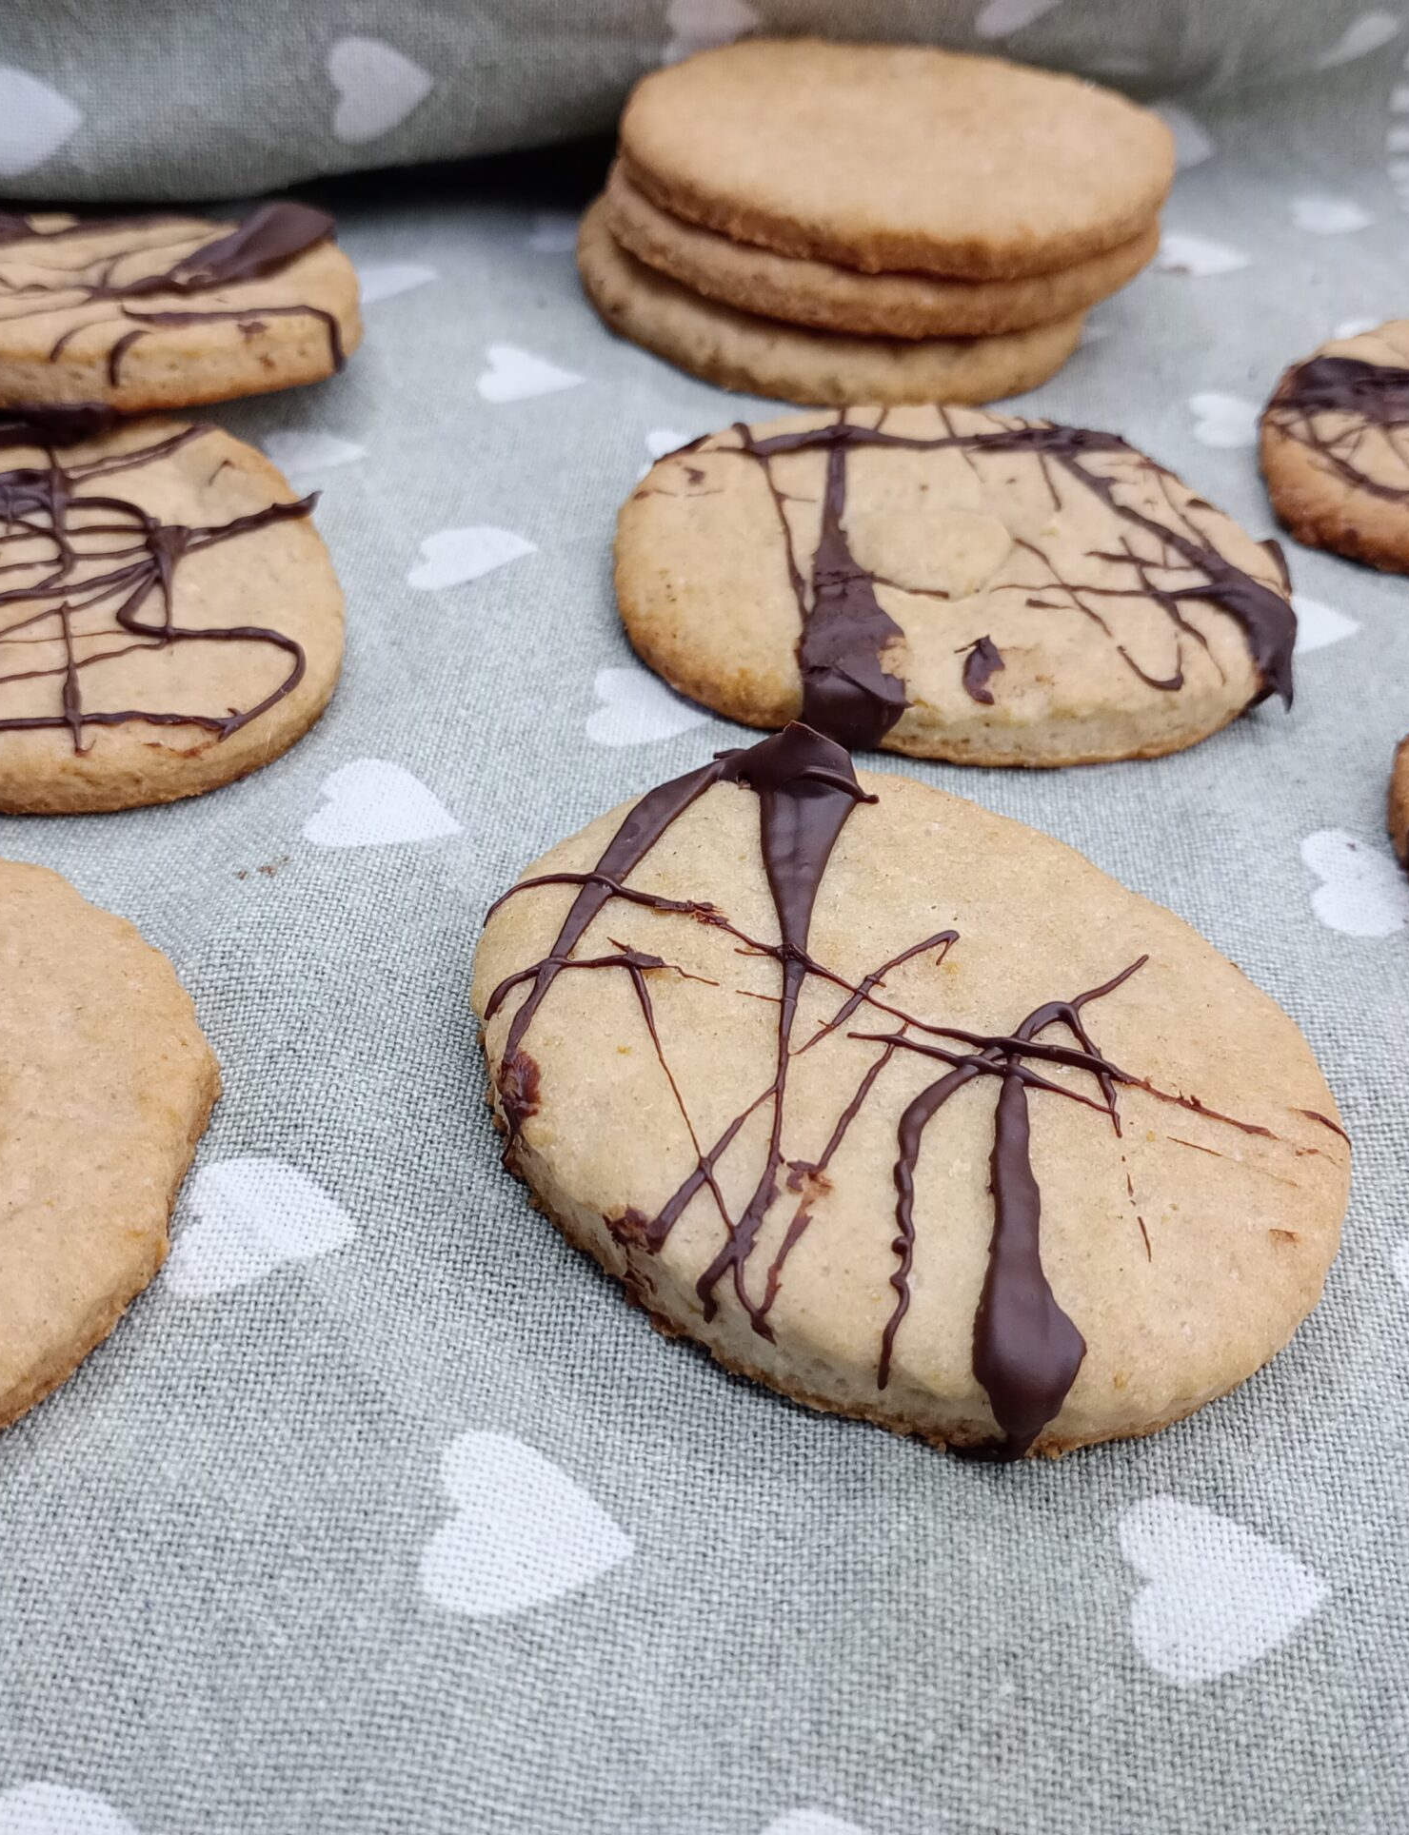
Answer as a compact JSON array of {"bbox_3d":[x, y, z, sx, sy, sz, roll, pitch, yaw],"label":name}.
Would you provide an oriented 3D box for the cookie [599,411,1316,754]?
[{"bbox_3d":[0.028,-0.041,0.227,0.076,0.008,0.069,9,41,5],"label":"cookie"}]

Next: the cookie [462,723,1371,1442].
[{"bbox_3d":[0.016,0.010,0.166,0.070,0.009,0.073,5,41,0],"label":"cookie"}]

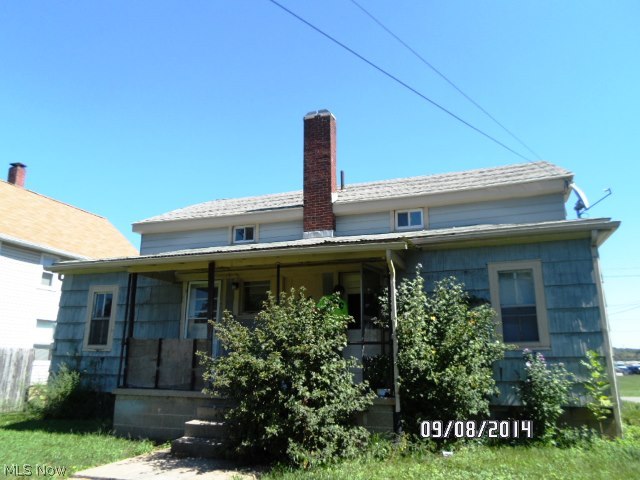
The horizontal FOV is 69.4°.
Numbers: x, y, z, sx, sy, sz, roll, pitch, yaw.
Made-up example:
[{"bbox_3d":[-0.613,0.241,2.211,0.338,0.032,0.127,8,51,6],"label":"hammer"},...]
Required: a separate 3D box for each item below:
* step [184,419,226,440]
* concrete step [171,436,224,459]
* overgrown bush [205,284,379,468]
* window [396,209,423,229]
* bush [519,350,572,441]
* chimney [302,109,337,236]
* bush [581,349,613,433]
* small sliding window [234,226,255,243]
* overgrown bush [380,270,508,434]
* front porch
[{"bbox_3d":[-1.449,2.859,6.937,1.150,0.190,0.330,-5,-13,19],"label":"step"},{"bbox_3d":[-1.519,2.976,6.578,1.200,0.200,0.400,-5,-13,19],"label":"concrete step"},{"bbox_3d":[-0.430,1.731,6.009,2.320,2.250,1.850,-5,-13,19],"label":"overgrown bush"},{"bbox_3d":[2.069,-0.501,10.658,0.600,0.430,0.100,-5,-13,19],"label":"window"},{"bbox_3d":[3.176,2.183,6.516,0.660,1.220,0.650,-5,-13,19],"label":"bush"},{"bbox_3d":[0.025,-1.568,11.661,0.720,3.240,0.480,-5,-13,19],"label":"chimney"},{"bbox_3d":[3.879,2.121,6.495,0.410,1.170,0.420,-5,-13,19],"label":"bush"},{"bbox_3d":[-1.971,-0.146,12.027,0.600,0.420,0.100,-5,-13,19],"label":"small sliding window"},{"bbox_3d":[1.810,1.643,6.887,1.820,2.380,1.450,-5,-13,19],"label":"overgrown bush"},{"bbox_3d":[-0.976,1.828,7.779,5.050,2.880,1.600,-5,-13,19],"label":"front porch"}]

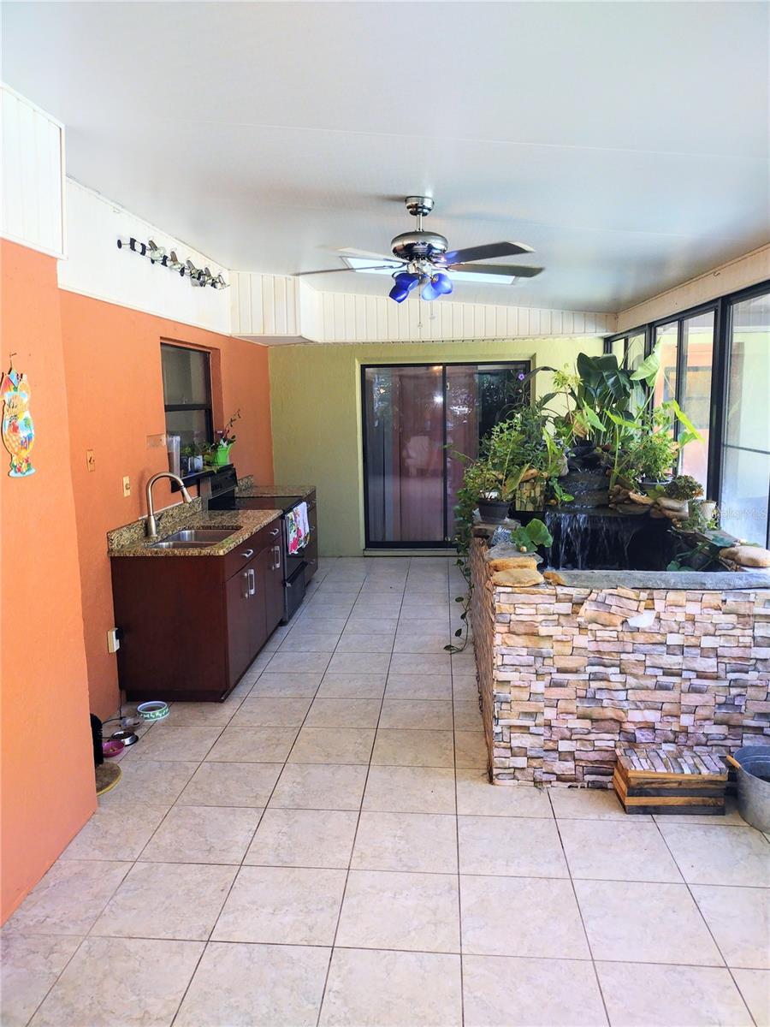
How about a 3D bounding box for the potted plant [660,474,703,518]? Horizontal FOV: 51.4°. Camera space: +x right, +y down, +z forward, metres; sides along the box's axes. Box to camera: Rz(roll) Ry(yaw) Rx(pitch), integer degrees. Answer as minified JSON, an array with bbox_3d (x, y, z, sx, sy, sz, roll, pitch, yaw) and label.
[{"bbox_3d":[1.817,-0.102,4.907,0.240,0.260,0.240,0,9,5],"label":"potted plant"}]

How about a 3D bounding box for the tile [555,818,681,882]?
[{"bbox_3d":[0.932,1.357,3.231,0.420,0.010,0.420,0,9,5],"label":"tile"}]

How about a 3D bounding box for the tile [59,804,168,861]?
[{"bbox_3d":[-1.152,1.351,3.395,0.365,0.010,0.420,0,9,5],"label":"tile"}]

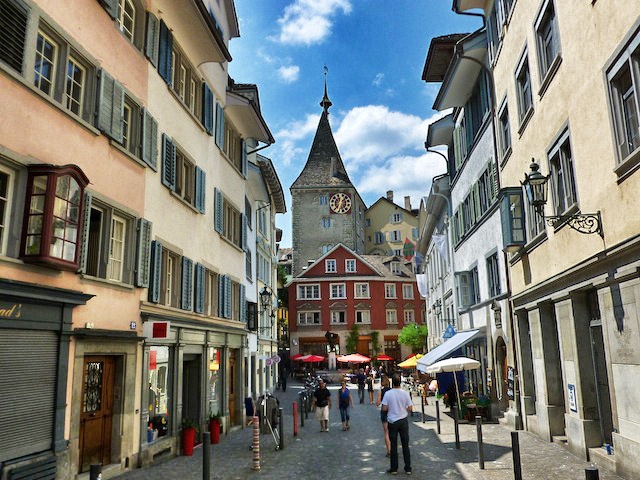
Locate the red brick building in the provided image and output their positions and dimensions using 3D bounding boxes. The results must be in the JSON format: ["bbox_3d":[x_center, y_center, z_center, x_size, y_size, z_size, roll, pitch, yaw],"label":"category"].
[{"bbox_3d":[3.357,8.639,59.693,15.000,13.450,10.500,1,-12,-10],"label":"red brick building"}]

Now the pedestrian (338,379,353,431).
[{"bbox_3d":[0.828,5.504,17.350,0.480,1.670,0.360,-2,-12,3],"label":"pedestrian"}]

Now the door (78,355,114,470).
[{"bbox_3d":[-4.340,3.313,9.951,0.100,2.094,1.197,-3,-12,8],"label":"door"}]

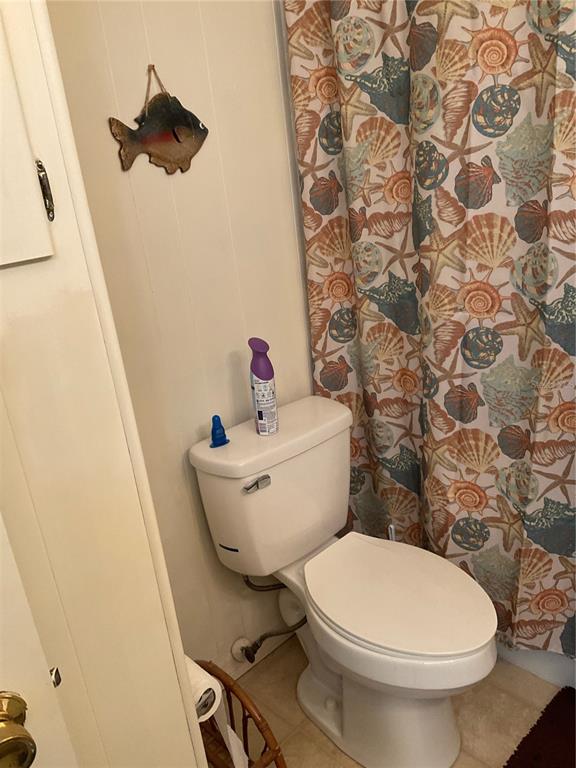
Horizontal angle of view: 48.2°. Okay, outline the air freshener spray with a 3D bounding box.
[{"bbox_3d":[-0.058,0.004,1.535,0.057,0.236,0.059,-5,21,2],"label":"air freshener spray"}]

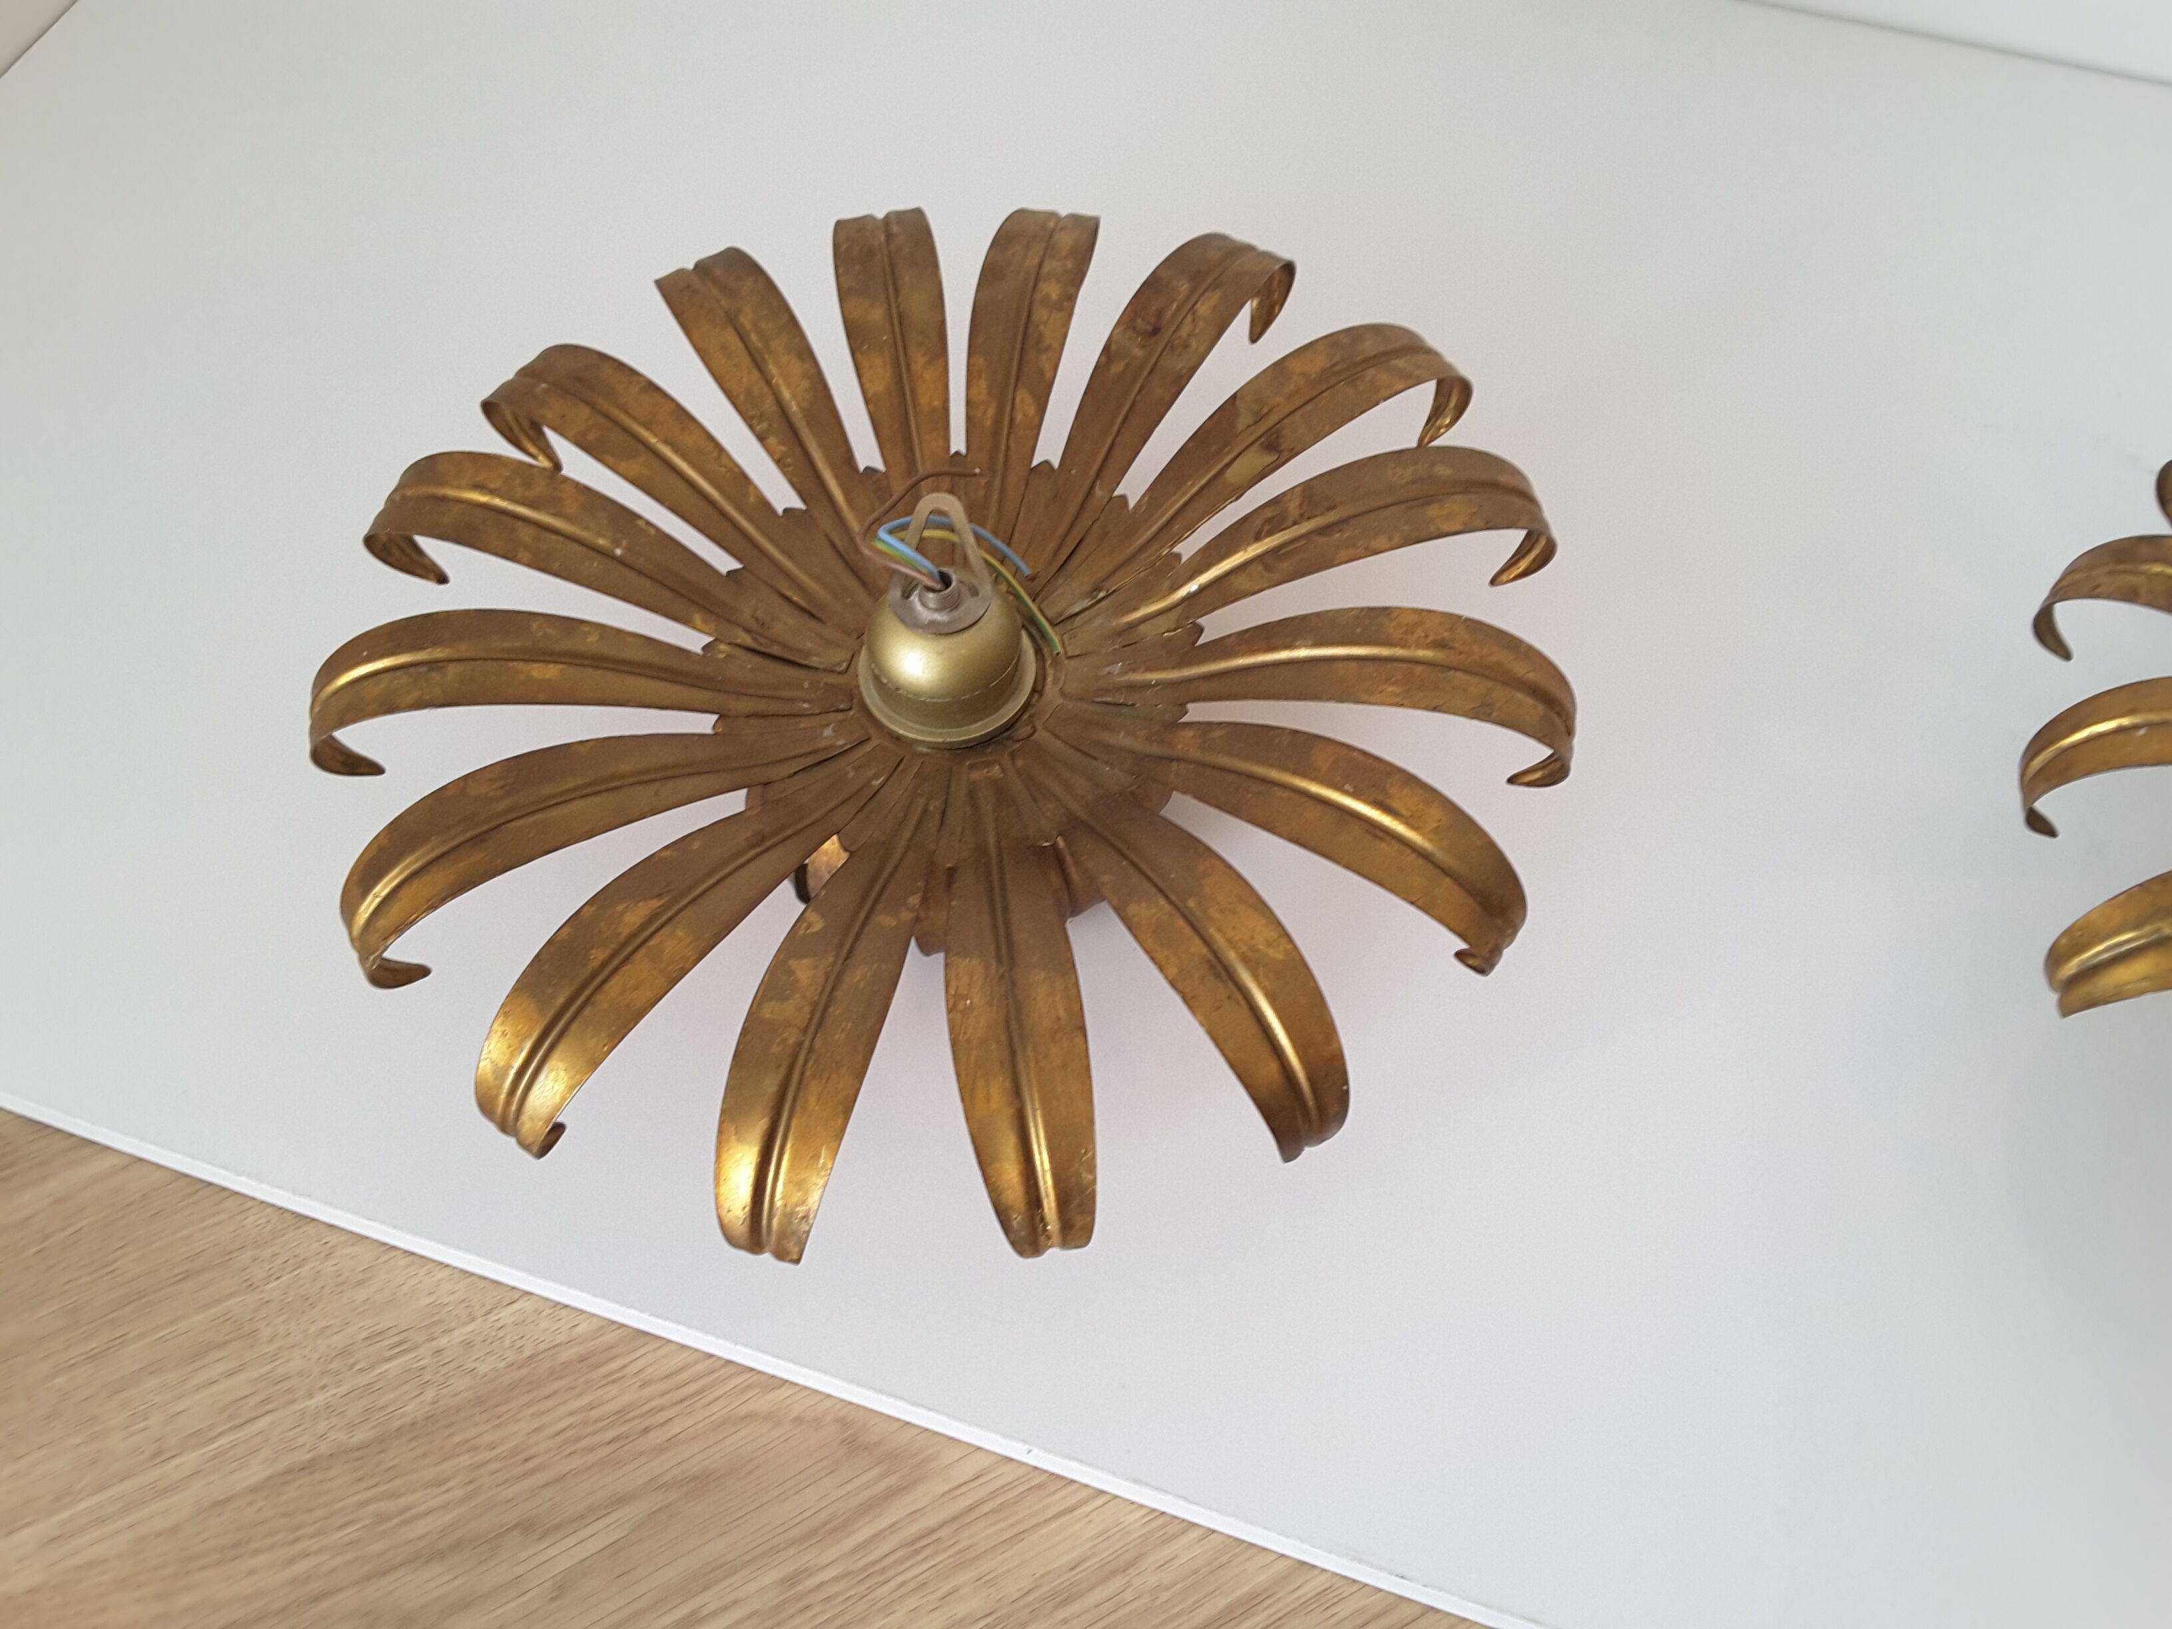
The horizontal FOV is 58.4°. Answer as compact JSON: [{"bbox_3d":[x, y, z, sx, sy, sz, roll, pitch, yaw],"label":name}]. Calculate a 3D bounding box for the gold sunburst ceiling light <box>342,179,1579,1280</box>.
[{"bbox_3d":[-0.043,-0.049,0.609,0.390,0.152,0.390,-1,58,2],"label":"gold sunburst ceiling light"}]

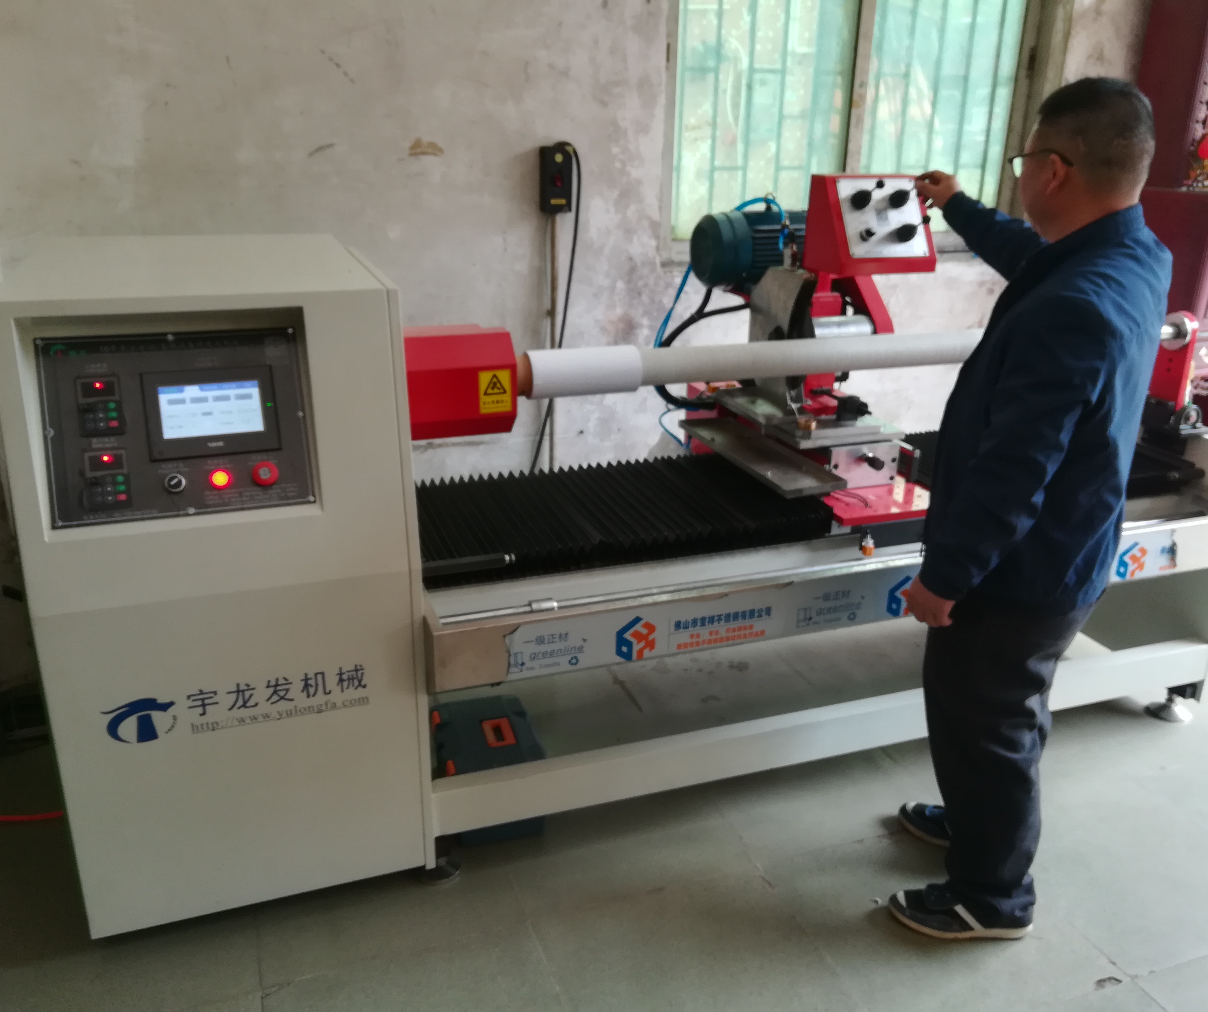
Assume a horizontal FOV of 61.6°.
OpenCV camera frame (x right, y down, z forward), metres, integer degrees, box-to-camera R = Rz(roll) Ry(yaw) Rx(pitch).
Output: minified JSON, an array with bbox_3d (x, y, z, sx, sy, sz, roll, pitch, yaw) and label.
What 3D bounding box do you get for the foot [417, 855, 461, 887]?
[{"bbox_3d":[-0.346,0.728,2.102,0.103,0.051,0.107,-6,21,-18],"label":"foot"}]

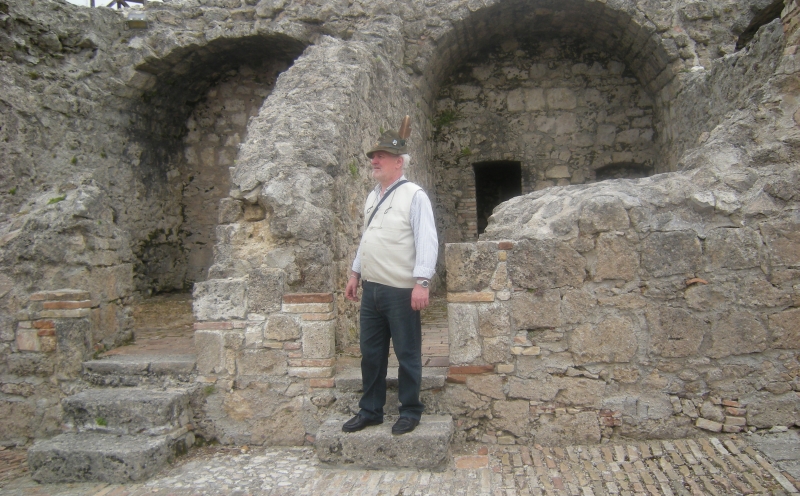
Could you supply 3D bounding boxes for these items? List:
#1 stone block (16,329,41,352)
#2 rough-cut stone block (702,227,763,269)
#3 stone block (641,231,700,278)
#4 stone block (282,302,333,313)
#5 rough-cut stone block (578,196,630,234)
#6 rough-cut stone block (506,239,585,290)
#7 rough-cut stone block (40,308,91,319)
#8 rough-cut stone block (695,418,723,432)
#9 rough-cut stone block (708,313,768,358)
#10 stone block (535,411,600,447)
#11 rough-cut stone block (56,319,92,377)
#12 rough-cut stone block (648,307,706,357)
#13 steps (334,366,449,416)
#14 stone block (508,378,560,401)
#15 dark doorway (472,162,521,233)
[{"bbox_3d":[-2.344,0.580,4.158,0.151,0.140,0.150,0,3,0],"label":"stone block"},{"bbox_3d":[2.044,-0.003,4.075,0.344,0.258,0.250,-2,3,4],"label":"rough-cut stone block"},{"bbox_3d":[1.678,0.030,4.135,0.383,0.297,0.270,-2,4,0],"label":"stone block"},{"bbox_3d":[-0.576,0.364,4.114,0.311,0.062,0.170,-2,4,0],"label":"stone block"},{"bbox_3d":[1.291,-0.208,4.205,0.316,0.233,0.240,0,3,0],"label":"rough-cut stone block"},{"bbox_3d":[0.909,0.096,4.135,0.469,0.309,0.270,-2,3,4],"label":"rough-cut stone block"},{"bbox_3d":[-2.103,0.408,4.165,0.321,0.057,0.180,0,3,0],"label":"rough-cut stone block"},{"bbox_3d":[1.948,1.109,4.119,0.163,0.049,0.120,16,3,-1],"label":"rough-cut stone block"},{"bbox_3d":[2.111,0.530,4.176,0.356,0.274,0.280,-1,3,0],"label":"rough-cut stone block"},{"bbox_3d":[1.030,1.094,4.061,0.386,0.195,0.260,-1,3,4],"label":"stone block"},{"bbox_3d":[-2.123,0.644,4.332,0.247,0.390,0.250,-2,4,0],"label":"rough-cut stone block"},{"bbox_3d":[1.721,0.509,4.163,0.373,0.336,0.270,-2,4,0],"label":"rough-cut stone block"},{"bbox_3d":[-0.048,0.913,4.173,0.710,0.251,0.280,-2,4,0],"label":"steps"},{"bbox_3d":[0.851,0.883,4.188,0.321,0.128,0.220,0,3,0],"label":"stone block"},{"bbox_3d":[1.146,-0.239,7.606,0.522,1.506,0.400,-1,3,4],"label":"dark doorway"}]

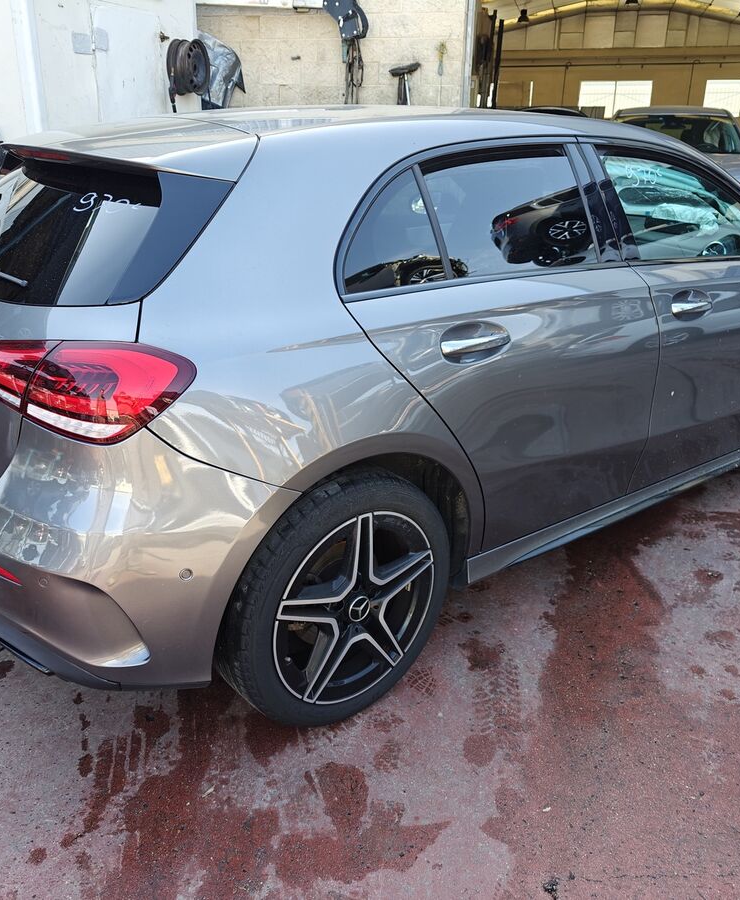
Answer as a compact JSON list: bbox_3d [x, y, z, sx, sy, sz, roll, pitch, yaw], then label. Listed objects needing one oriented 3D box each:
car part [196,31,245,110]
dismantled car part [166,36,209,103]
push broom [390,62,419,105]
[{"bbox_3d":[-1.321,-3.297,7.000,0.450,0.720,0.250,-5,21,-14],"label":"car part"},{"bbox_3d":[-1.453,-3.030,6.400,0.200,0.500,0.410,8,22,21],"label":"dismantled car part"},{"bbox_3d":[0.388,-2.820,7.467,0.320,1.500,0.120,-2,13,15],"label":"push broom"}]

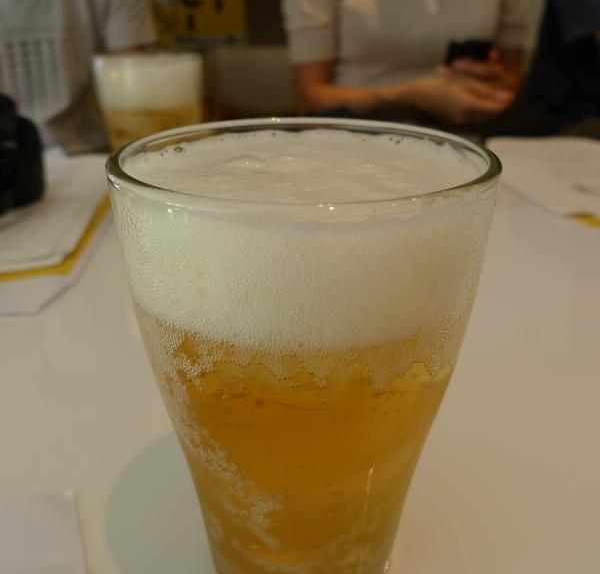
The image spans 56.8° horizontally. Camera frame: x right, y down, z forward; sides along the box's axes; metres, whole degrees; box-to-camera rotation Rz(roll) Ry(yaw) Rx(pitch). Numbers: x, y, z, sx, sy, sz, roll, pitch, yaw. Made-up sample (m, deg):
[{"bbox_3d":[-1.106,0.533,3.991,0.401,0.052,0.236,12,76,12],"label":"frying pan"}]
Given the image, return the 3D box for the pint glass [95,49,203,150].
[{"bbox_3d":[-0.127,-0.137,0.495,0.089,0.131,0.089,0,26,0],"label":"pint glass"}]

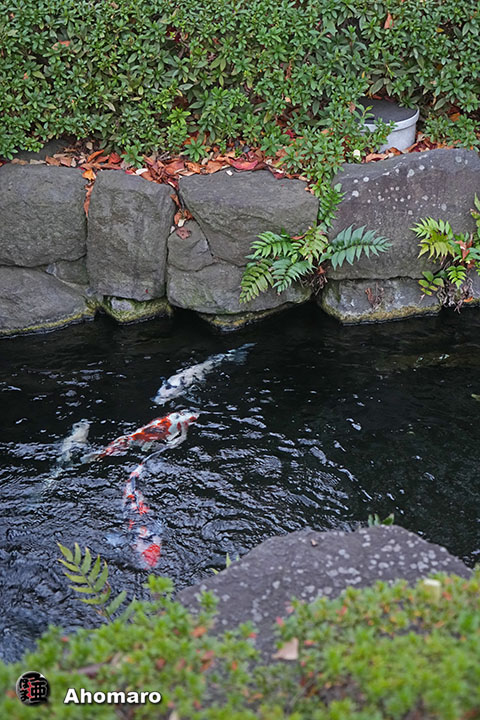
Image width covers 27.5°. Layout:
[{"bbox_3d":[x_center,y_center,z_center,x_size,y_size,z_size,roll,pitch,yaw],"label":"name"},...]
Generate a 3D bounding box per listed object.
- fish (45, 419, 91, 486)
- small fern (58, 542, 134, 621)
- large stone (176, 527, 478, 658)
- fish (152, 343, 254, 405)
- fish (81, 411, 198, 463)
[{"bbox_3d":[-0.612,0.323,3.474,0.110,0.100,0.370,8,35,11],"label":"fish"},{"bbox_3d":[-0.310,0.478,2.116,0.170,0.140,0.150,0,34,0],"label":"small fern"},{"bbox_3d":[0.183,0.614,2.237,0.620,0.320,0.400,0,34,0],"label":"large stone"},{"bbox_3d":[-0.137,0.049,3.881,0.130,0.120,0.500,29,43,36],"label":"fish"},{"bbox_3d":[-0.356,0.275,3.547,0.460,0.120,0.130,-20,39,-27],"label":"fish"}]

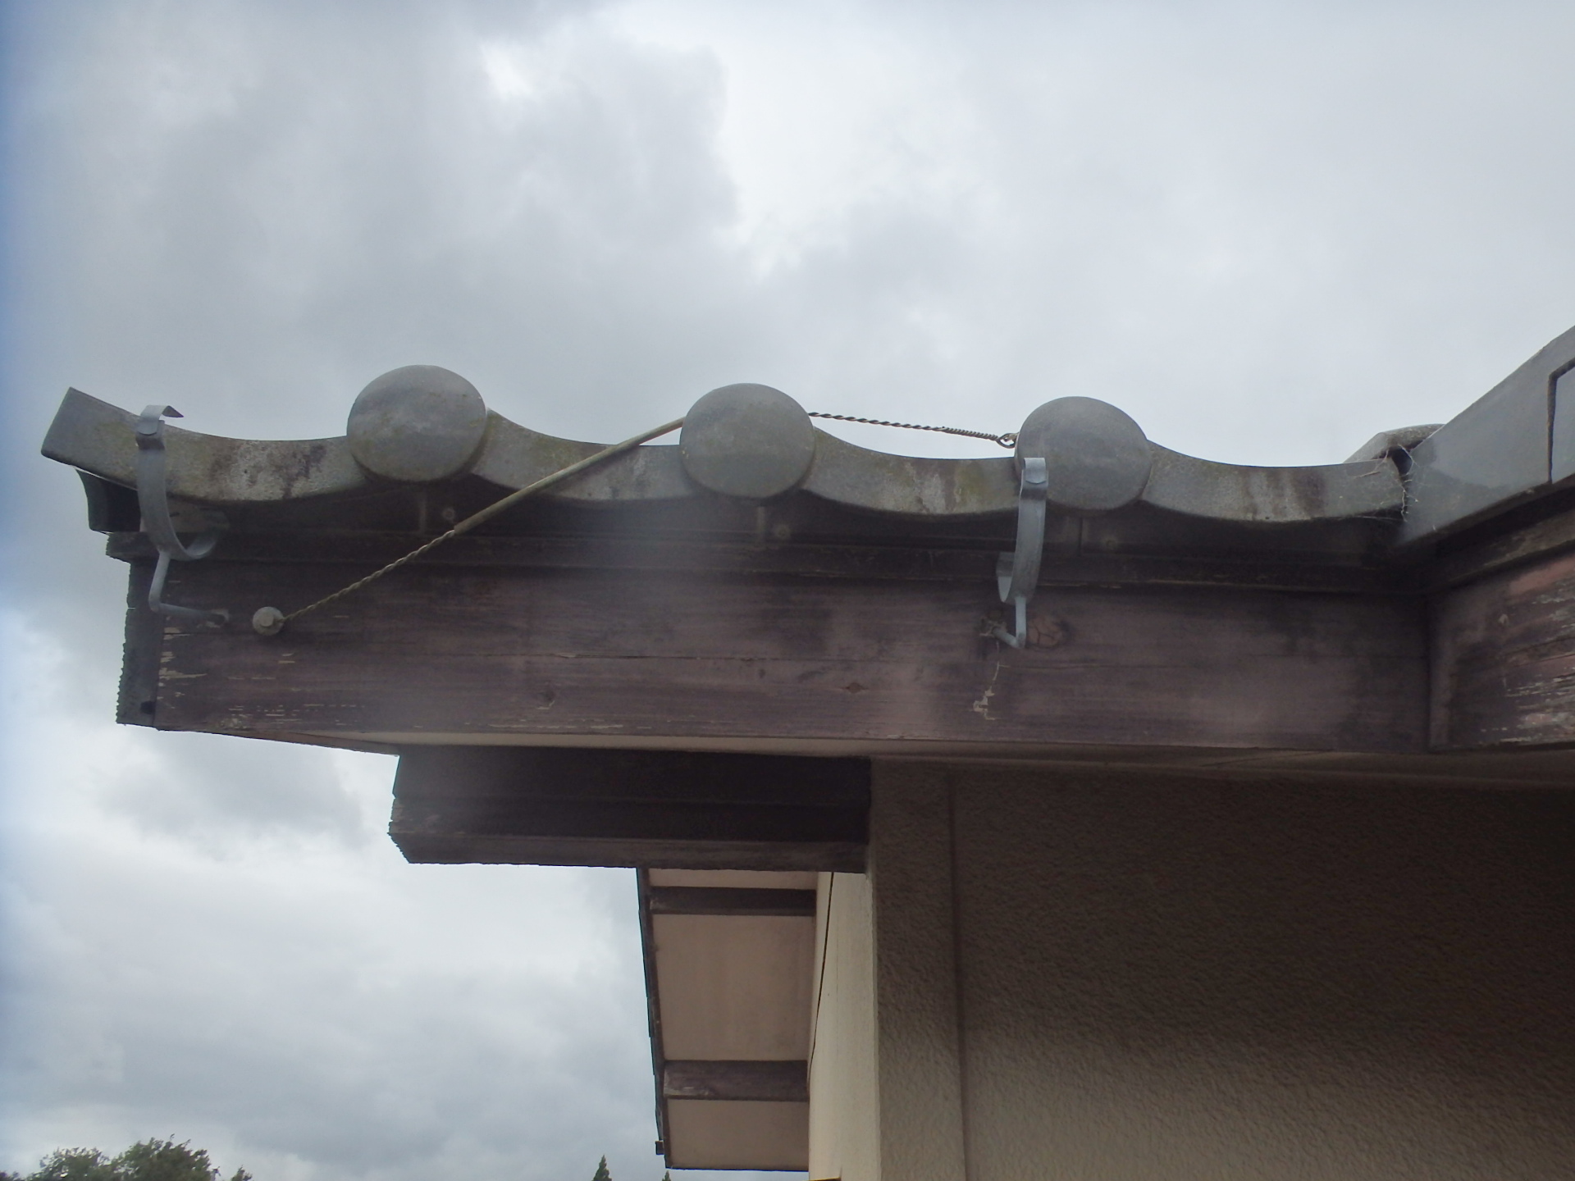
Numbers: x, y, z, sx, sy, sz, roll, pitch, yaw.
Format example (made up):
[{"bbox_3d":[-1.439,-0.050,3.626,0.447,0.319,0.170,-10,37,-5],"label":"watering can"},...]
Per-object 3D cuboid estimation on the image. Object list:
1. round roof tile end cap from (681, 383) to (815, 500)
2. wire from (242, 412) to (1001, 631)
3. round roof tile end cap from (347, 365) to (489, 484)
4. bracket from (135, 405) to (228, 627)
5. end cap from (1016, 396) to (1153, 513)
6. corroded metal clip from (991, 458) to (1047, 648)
[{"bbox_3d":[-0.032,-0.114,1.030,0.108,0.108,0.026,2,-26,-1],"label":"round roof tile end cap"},{"bbox_3d":[-0.123,-0.057,1.029,0.624,0.156,0.129,1,-29,-1],"label":"wire"},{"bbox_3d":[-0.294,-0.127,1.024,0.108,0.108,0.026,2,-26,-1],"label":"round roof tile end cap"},{"bbox_3d":[-0.478,-0.038,1.014,0.030,0.134,0.188,2,-26,-1],"label":"bracket"},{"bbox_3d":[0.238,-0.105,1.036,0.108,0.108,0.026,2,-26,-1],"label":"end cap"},{"bbox_3d":[0.182,-0.006,1.023,0.026,0.129,0.184,2,-26,-1],"label":"corroded metal clip"}]

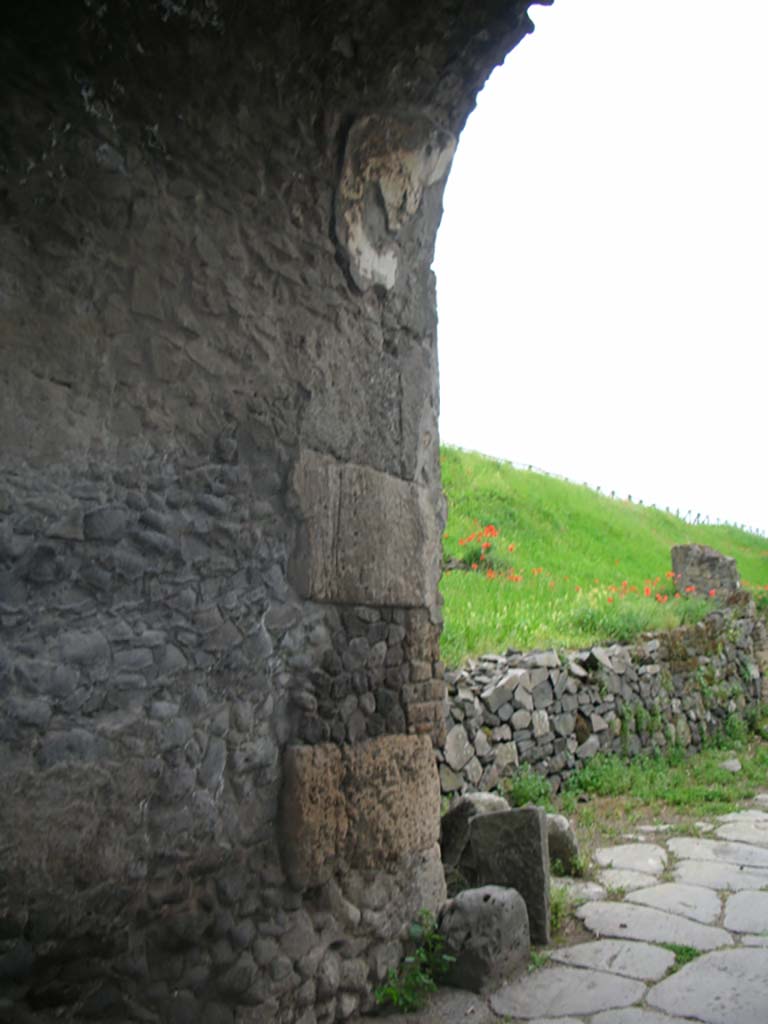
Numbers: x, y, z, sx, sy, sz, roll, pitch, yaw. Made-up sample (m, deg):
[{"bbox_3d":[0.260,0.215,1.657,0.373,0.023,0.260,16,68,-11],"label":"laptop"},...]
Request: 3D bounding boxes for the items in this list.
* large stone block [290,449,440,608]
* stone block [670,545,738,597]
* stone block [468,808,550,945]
[{"bbox_3d":[-0.222,0.135,5.321,0.450,0.682,1.124,-7,-11,38],"label":"large stone block"},{"bbox_3d":[3.912,0.712,12.600,0.720,0.600,0.420,4,-9,-25],"label":"stone block"},{"bbox_3d":[0.699,1.998,5.731,0.400,0.690,0.130,-4,-10,27],"label":"stone block"}]

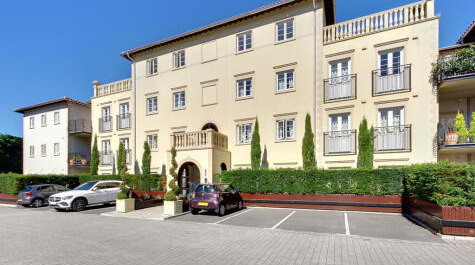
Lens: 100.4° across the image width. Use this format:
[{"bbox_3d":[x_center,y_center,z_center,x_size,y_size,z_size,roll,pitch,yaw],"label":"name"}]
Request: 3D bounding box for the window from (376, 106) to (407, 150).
[{"bbox_3d":[7.964,-0.181,10.260,1.208,2.150,0.150,-2,-5,22],"label":"window"}]

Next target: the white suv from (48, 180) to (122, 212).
[{"bbox_3d":[-9.200,4.027,13.100,1.870,1.630,4.500,-2,-11,12],"label":"white suv"}]

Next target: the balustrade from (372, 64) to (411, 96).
[{"bbox_3d":[7.593,-2.511,9.750,1.530,1.280,0.280,-2,-5,24],"label":"balustrade"}]

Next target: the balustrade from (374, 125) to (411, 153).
[{"bbox_3d":[7.878,0.329,10.143,1.567,1.399,0.300,-2,-5,22],"label":"balustrade"}]

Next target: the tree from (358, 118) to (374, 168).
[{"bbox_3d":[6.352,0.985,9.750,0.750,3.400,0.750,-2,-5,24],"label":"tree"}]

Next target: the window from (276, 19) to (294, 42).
[{"bbox_3d":[3.150,-6.704,13.077,1.185,1.387,0.150,-2,-6,21],"label":"window"}]

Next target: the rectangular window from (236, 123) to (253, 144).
[{"bbox_3d":[0.461,0.101,13.276,1.140,1.254,0.150,-2,-5,22],"label":"rectangular window"}]

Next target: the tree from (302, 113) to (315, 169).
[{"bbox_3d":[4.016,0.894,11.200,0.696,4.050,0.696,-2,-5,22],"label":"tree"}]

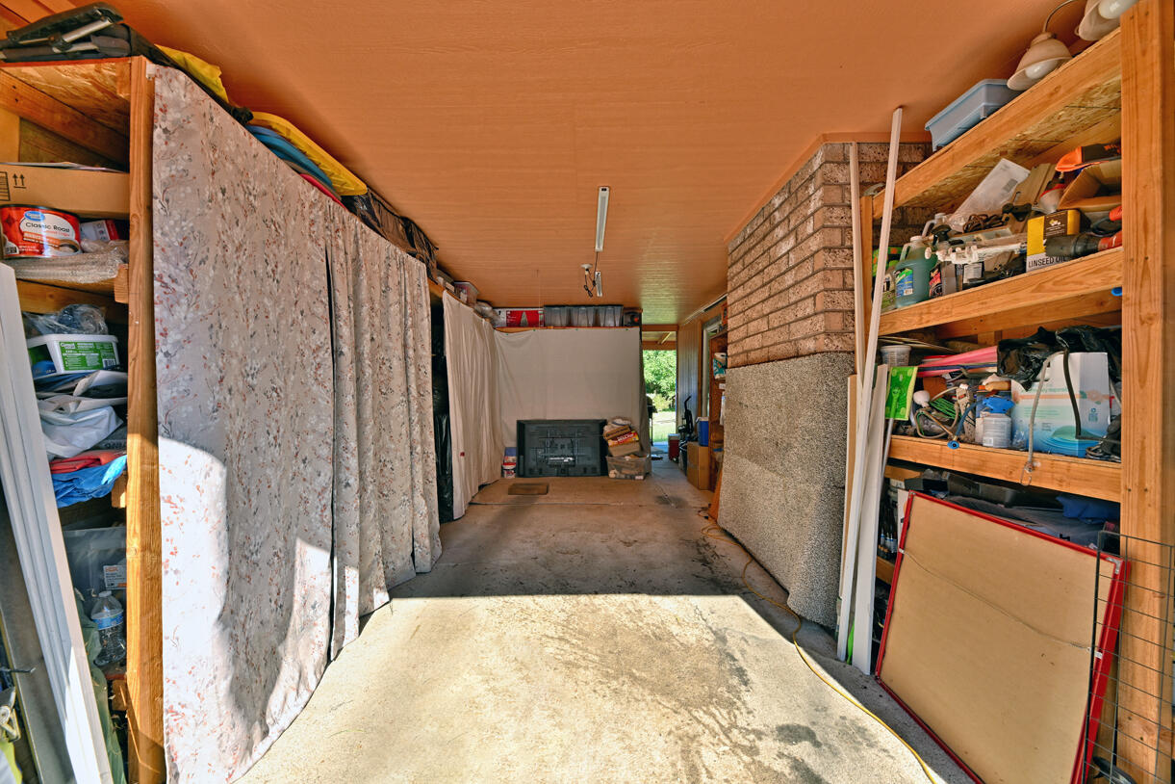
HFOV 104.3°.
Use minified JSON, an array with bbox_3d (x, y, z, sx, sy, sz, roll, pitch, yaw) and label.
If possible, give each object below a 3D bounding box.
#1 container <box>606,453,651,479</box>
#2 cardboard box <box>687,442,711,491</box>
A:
[{"bbox_3d":[0.553,1.008,6.160,0.540,0.285,0.420,0,0,13],"label":"container"},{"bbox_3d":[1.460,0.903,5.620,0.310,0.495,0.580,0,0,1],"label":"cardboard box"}]

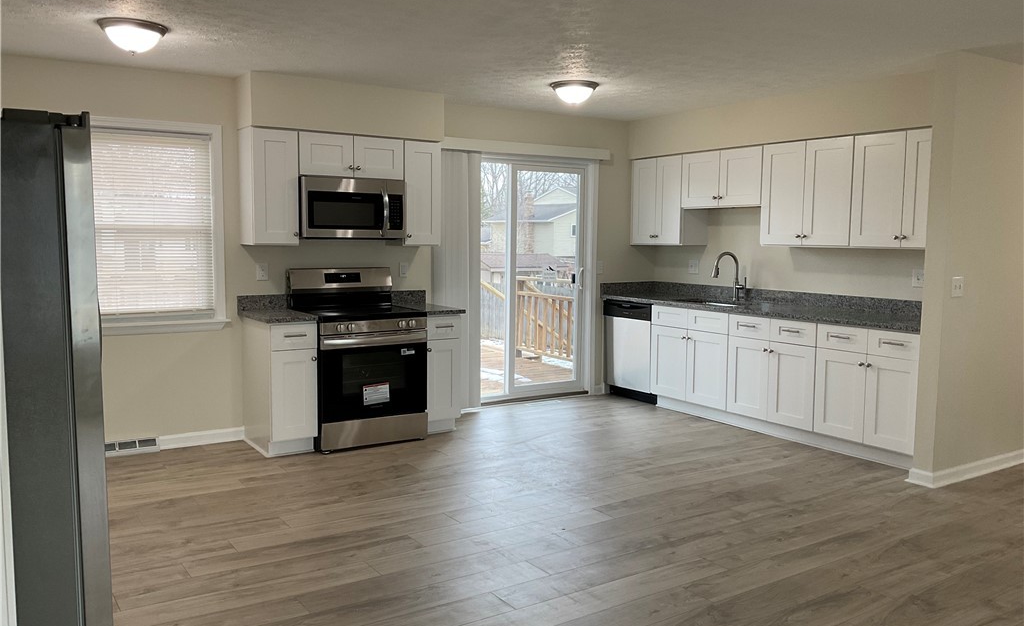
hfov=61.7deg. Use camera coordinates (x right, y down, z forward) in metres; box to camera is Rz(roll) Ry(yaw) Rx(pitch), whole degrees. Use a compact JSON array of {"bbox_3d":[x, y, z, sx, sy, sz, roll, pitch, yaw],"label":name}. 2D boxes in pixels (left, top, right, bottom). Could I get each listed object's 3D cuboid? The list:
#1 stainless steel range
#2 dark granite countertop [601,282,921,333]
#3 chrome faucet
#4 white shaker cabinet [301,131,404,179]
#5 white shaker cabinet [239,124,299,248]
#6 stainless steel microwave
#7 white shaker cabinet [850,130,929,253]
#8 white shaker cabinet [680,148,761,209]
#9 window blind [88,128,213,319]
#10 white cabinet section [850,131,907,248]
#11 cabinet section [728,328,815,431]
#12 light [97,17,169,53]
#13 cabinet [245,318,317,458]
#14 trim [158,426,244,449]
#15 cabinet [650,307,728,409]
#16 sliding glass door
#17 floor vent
[{"bbox_3d":[-1.079,0.292,5.999,0.764,1.183,0.724,-3,6,-33],"label":"stainless steel range"},{"bbox_3d":[1.896,-0.073,6.538,0.629,0.141,3.053,-3,6,-33],"label":"dark granite countertop"},{"bbox_3d":[1.766,-0.284,6.924,0.291,0.414,0.126,-3,6,-33],"label":"chrome faucet"},{"bbox_3d":[-1.182,-1.091,6.047,0.770,0.297,0.321,-3,6,-34],"label":"white shaker cabinet"},{"bbox_3d":[-1.632,-0.838,5.770,0.308,0.757,0.321,-3,6,-34],"label":"white shaker cabinet"},{"bbox_3d":[-1.161,-0.727,6.047,0.761,0.419,0.413,-3,6,-33],"label":"stainless steel microwave"},{"bbox_3d":[2.661,-0.798,5.619,0.321,0.757,0.764,-3,6,-34],"label":"white shaker cabinet"},{"bbox_3d":[1.789,-1.073,6.908,0.321,0.453,0.843,-3,6,-34],"label":"white shaker cabinet"},{"bbox_3d":[-2.327,-0.571,5.559,0.747,1.172,0.040,-3,6,-34],"label":"window blind"},{"bbox_3d":[2.538,-0.809,5.744,0.302,0.751,0.383,-3,6,-33],"label":"white cabinet section"},{"bbox_3d":[2.050,0.437,6.271,0.504,0.664,0.785,-3,6,-33],"label":"cabinet section"},{"bbox_3d":[-1.895,-1.366,4.297,0.329,0.141,0.329,-3,6,-33],"label":"light"},{"bbox_3d":[-1.564,0.470,5.767,0.309,0.861,0.626,-3,6,-33],"label":"cabinet"},{"bbox_3d":[-2.098,0.852,5.818,0.558,0.082,0.016,-3,6,-33],"label":"trim"},{"bbox_3d":[1.643,0.351,6.973,0.612,0.785,0.845,-3,6,-33],"label":"cabinet"},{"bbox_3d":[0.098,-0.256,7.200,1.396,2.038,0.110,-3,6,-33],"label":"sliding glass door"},{"bbox_3d":[-2.525,0.870,5.497,0.514,0.106,0.050,-3,6,-34],"label":"floor vent"}]

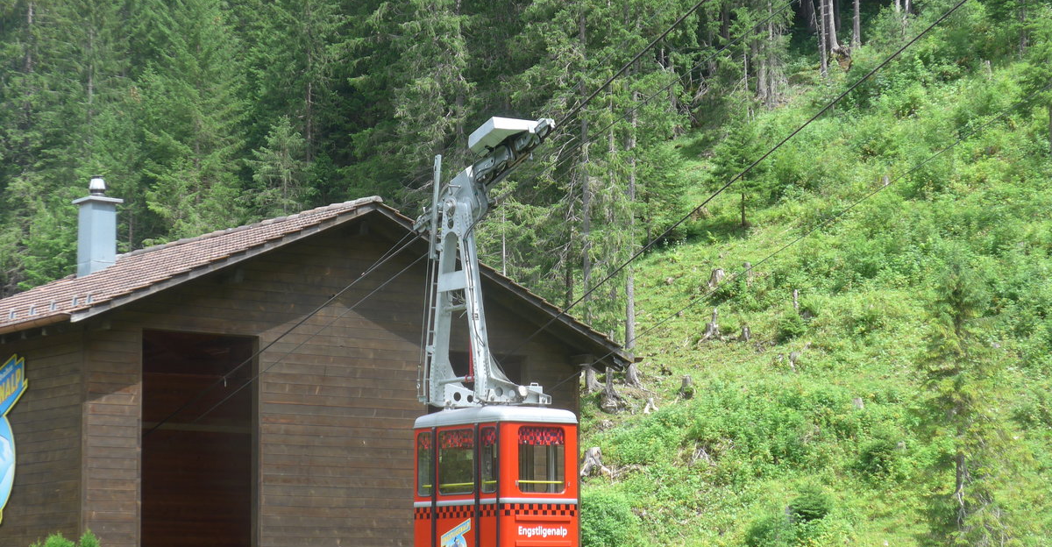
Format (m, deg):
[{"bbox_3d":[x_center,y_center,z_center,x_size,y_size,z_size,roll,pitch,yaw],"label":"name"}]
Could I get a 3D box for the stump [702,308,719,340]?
[{"bbox_3d":[5.886,1.636,87.234,0.620,1.010,0.580,0,-6,0],"label":"stump"}]

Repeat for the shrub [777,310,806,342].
[{"bbox_3d":[8.473,1.689,87.099,0.950,1.010,0.900,0,-6,0],"label":"shrub"}]

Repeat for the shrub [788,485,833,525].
[{"bbox_3d":[7.792,6.351,74.913,1.250,1.150,1.190,0,-6,0],"label":"shrub"}]

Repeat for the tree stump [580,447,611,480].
[{"bbox_3d":[1.954,5.401,77.655,0.950,0.920,0.900,0,-6,0],"label":"tree stump"}]

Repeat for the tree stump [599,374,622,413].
[{"bbox_3d":[2.537,3.588,82.017,0.740,1.160,0.700,0,-6,0],"label":"tree stump"}]

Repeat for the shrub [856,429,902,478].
[{"bbox_3d":[10.025,5.118,77.709,1.300,1.440,1.230,0,-6,0],"label":"shrub"}]

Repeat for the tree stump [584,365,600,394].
[{"bbox_3d":[2.016,3.217,83.292,0.590,0.910,0.560,0,-6,0],"label":"tree stump"}]

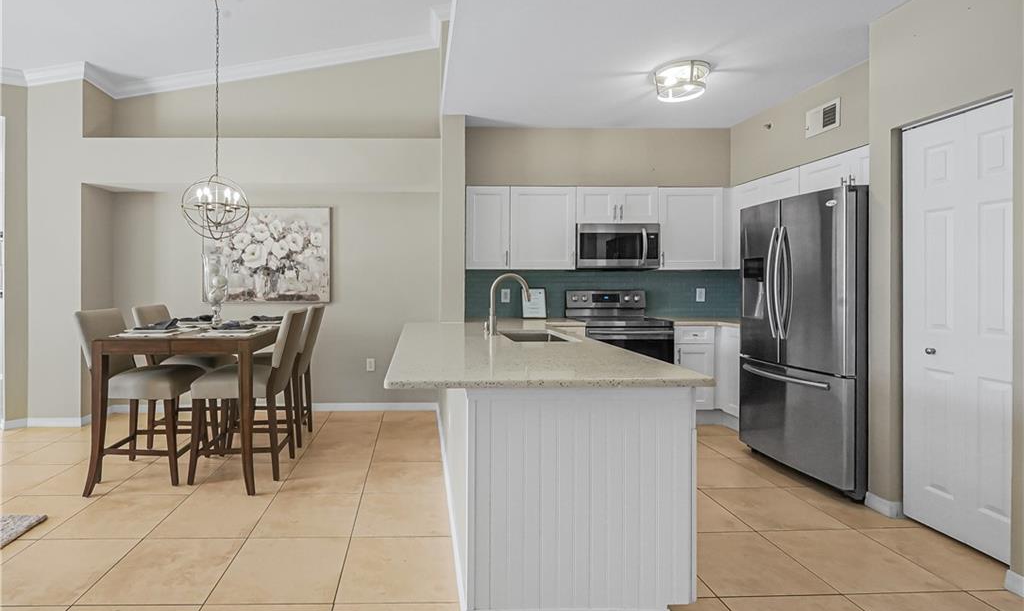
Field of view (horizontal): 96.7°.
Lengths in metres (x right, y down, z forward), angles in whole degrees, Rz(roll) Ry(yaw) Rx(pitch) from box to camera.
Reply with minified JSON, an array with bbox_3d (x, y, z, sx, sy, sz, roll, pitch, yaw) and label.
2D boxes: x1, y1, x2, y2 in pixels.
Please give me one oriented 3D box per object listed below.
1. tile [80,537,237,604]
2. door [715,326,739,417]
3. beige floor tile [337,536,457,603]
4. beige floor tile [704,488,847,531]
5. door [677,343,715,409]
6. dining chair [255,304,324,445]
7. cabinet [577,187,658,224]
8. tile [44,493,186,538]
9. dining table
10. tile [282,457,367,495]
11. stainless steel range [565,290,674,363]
[{"bbox_3d":[-1.556,1.189,2.071,0.541,0.015,0.505,0,2,-5],"label":"tile"},{"bbox_3d":[1.925,0.575,3.930,0.025,0.770,0.370,0,2,-10],"label":"door"},{"bbox_3d":[-0.506,1.189,2.076,0.515,0.012,0.490,0,2,-6],"label":"beige floor tile"},{"bbox_3d":[1.468,1.163,2.604,0.515,0.012,0.490,0,2,-6],"label":"beige floor tile"},{"bbox_3d":[1.589,0.606,3.940,0.330,0.570,0.022,0,2,-3],"label":"door"},{"bbox_3d":[-1.919,0.554,3.744,0.640,1.080,0.480,0,2,-3],"label":"dining chair"},{"bbox_3d":[0.958,-0.924,4.340,0.750,0.330,0.330,0,2,-4],"label":"cabinet"},{"bbox_3d":[-2.180,1.167,2.546,0.533,0.015,0.505,0,2,-5],"label":"tile"},{"bbox_3d":[-2.200,0.655,3.460,1.000,0.930,1.440,0,2,-7],"label":"dining table"},{"bbox_3d":[-1.228,1.143,3.028,0.515,0.012,0.490,0,2,-6],"label":"tile"},{"bbox_3d":[1.010,0.476,4.360,0.770,1.170,0.670,0,2,-4],"label":"stainless steel range"}]

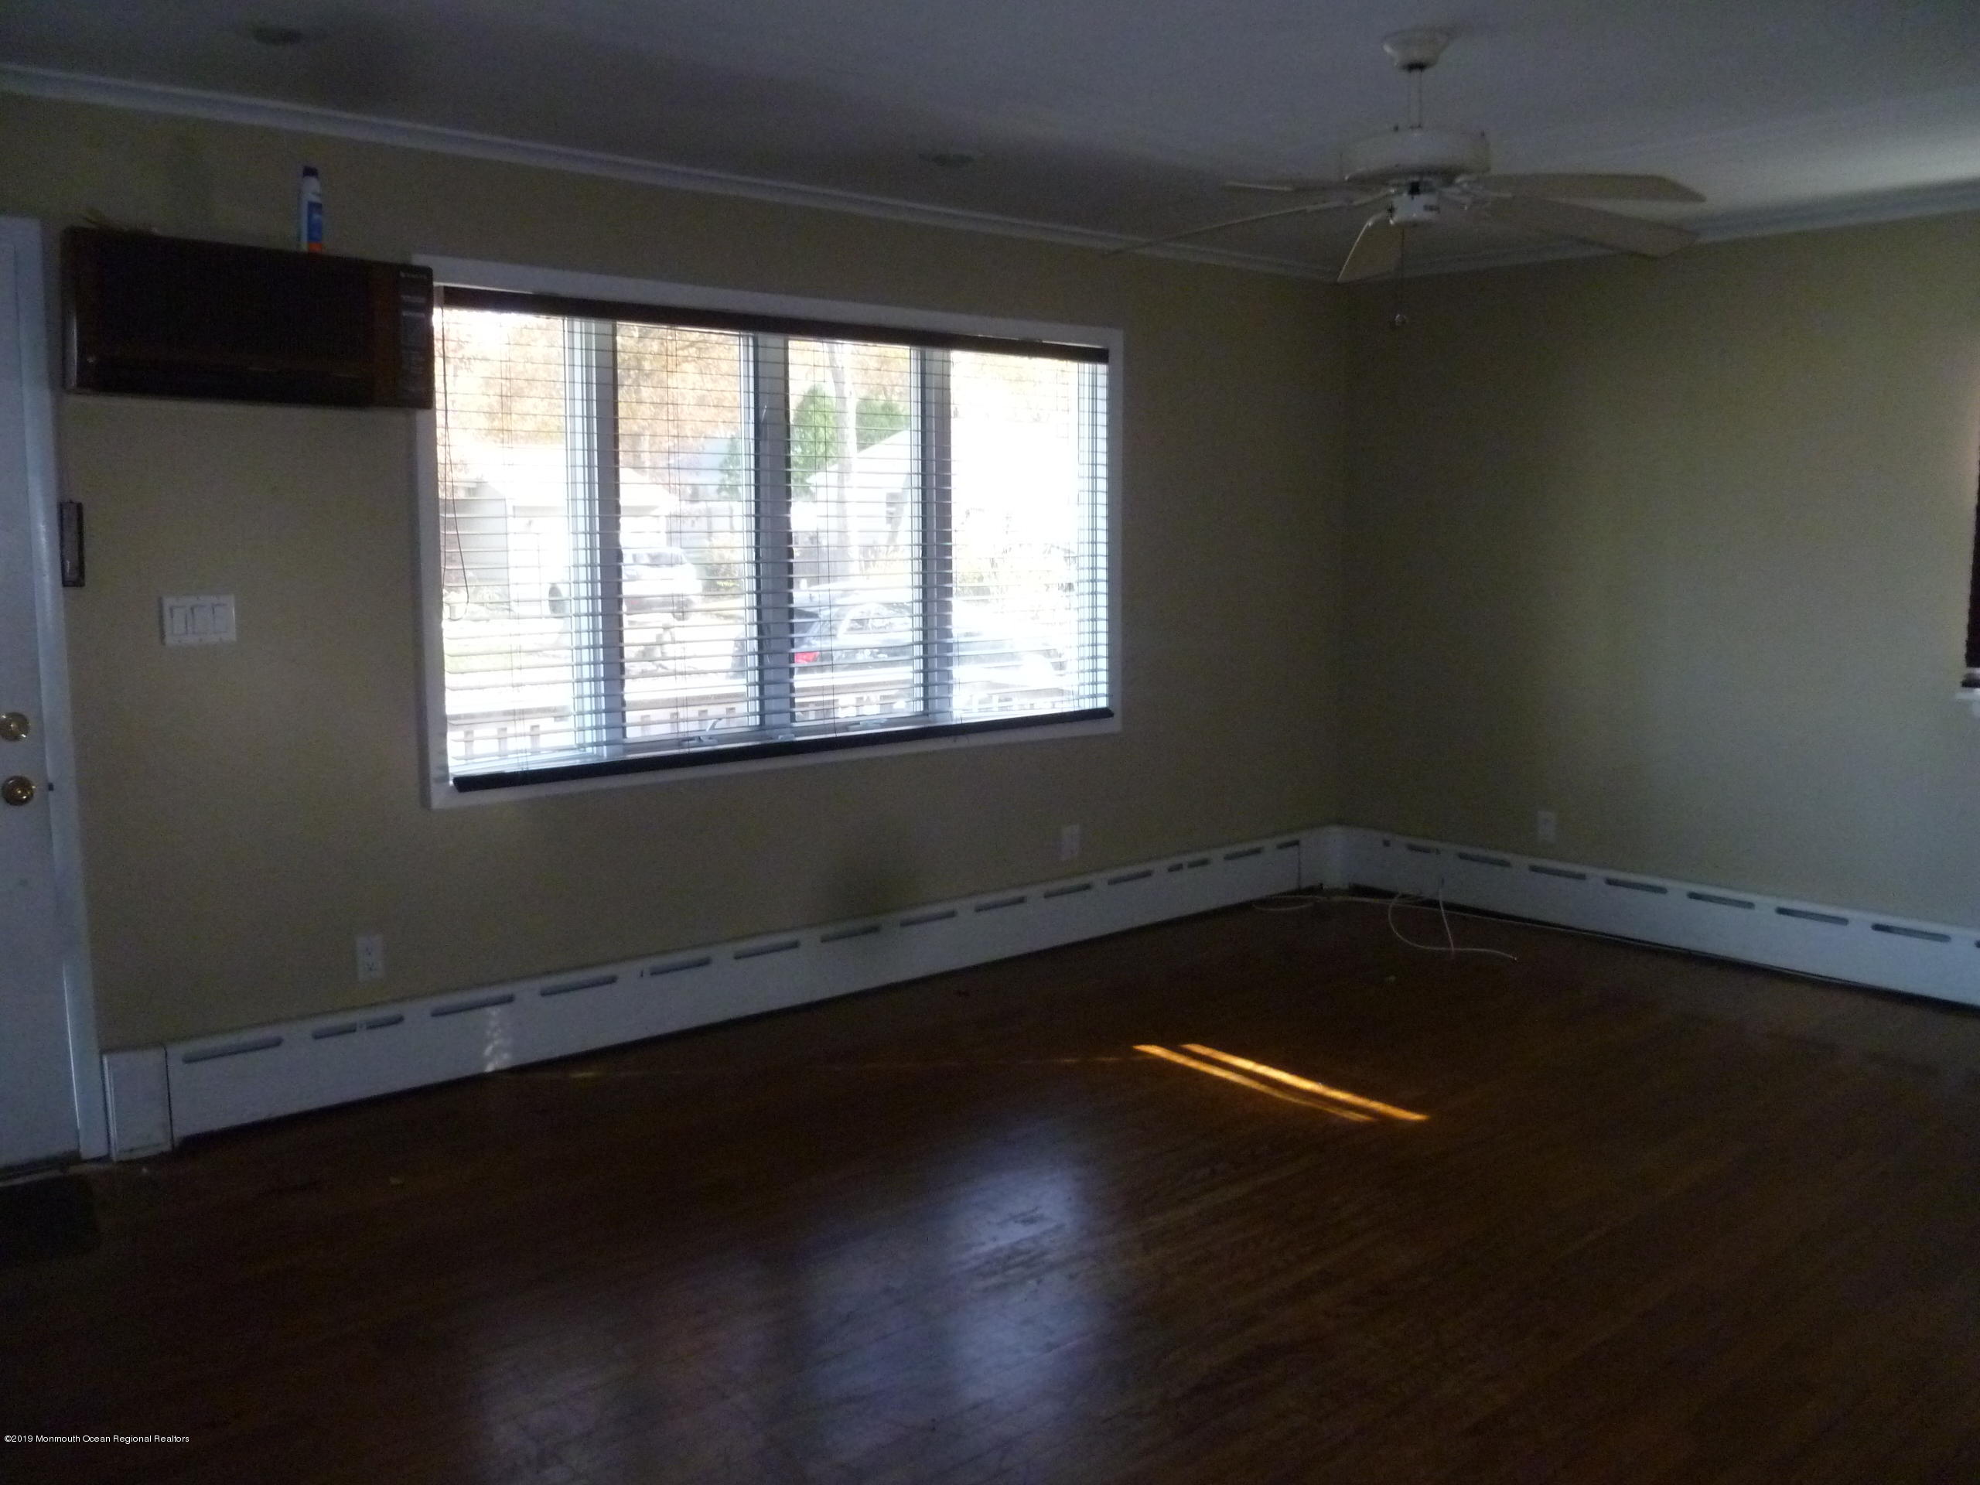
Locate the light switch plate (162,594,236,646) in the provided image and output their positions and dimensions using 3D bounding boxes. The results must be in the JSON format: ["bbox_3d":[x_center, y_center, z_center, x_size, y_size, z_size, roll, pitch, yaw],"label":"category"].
[{"bbox_3d":[-1.855,-0.288,3.764,0.159,0.113,0.010,-6,10,-39],"label":"light switch plate"}]

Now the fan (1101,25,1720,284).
[{"bbox_3d":[0.861,-1.243,3.273,1.300,0.380,1.300,-6,10,-39],"label":"fan"}]

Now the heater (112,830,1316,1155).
[{"bbox_3d":[-0.366,0.665,5.064,4.270,0.235,0.070,-6,10,-39],"label":"heater"}]

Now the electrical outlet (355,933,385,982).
[{"bbox_3d":[-1.583,0.549,4.094,0.070,0.115,0.010,-6,10,-39],"label":"electrical outlet"}]

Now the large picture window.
[{"bbox_3d":[-0.503,-0.626,4.850,2.390,1.360,0.110,-6,10,-39],"label":"large picture window"}]

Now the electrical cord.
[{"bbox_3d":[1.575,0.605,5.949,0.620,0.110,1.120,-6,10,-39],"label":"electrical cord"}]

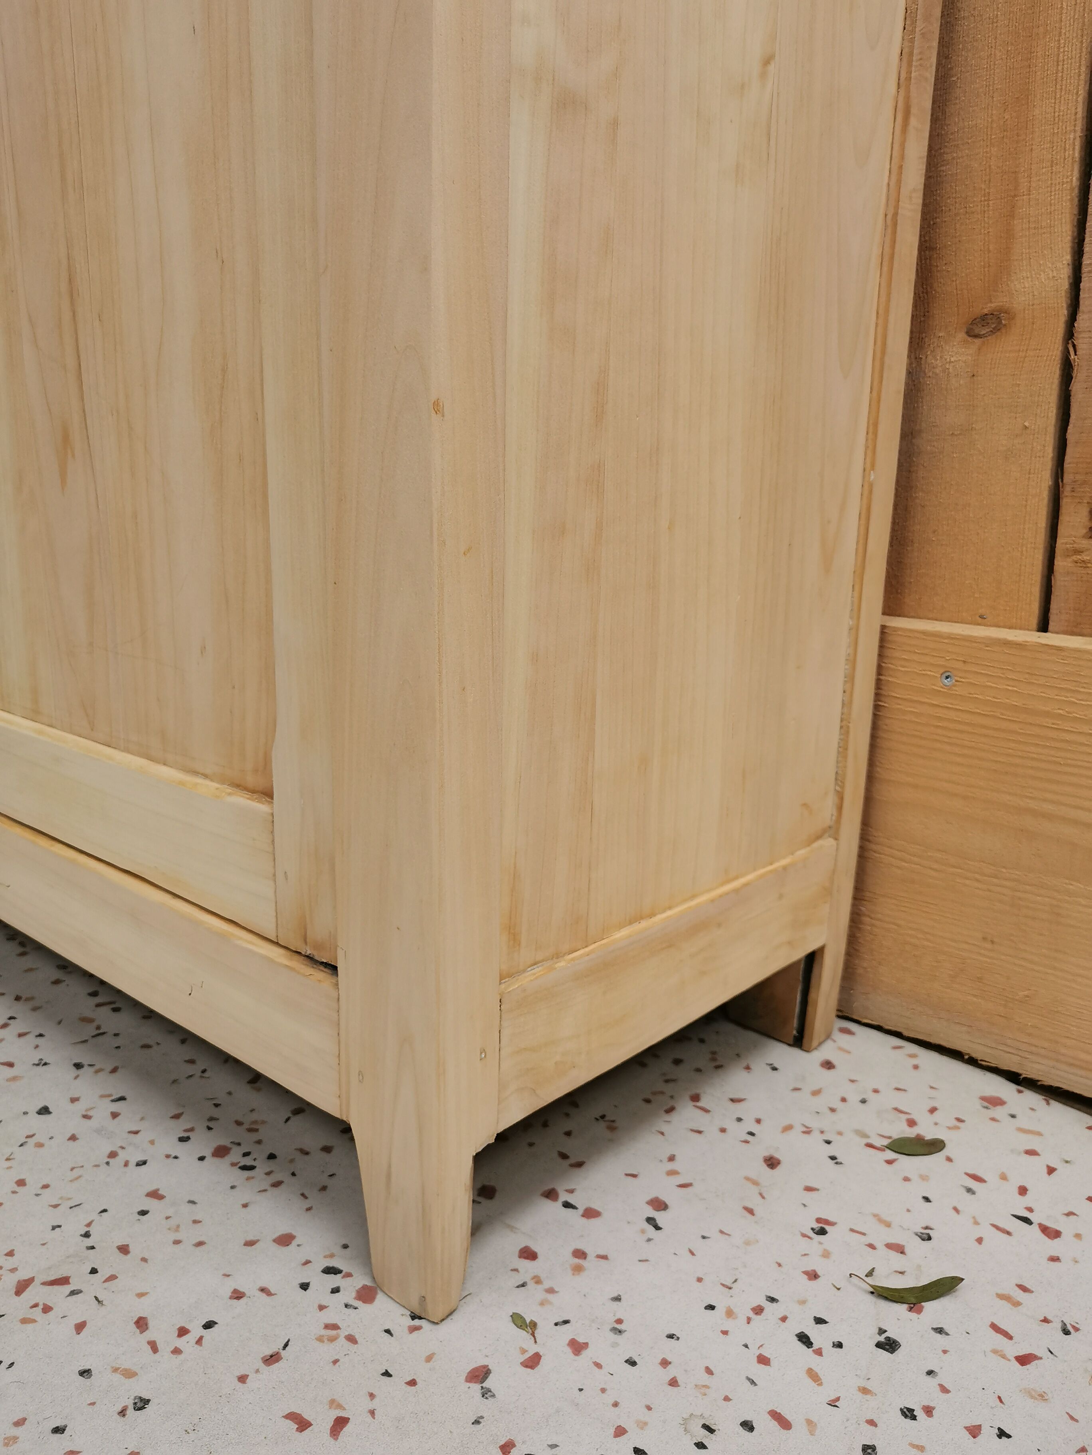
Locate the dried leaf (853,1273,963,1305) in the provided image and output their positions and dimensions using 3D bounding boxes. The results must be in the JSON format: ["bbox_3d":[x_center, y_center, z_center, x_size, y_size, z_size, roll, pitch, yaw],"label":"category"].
[{"bbox_3d":[0.169,0.262,0.569,0.052,0.009,0.017,1,13,0],"label":"dried leaf"}]

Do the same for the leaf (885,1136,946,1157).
[{"bbox_3d":[0.208,0.237,0.689,0.035,0.004,0.018,1,13,0],"label":"leaf"}]

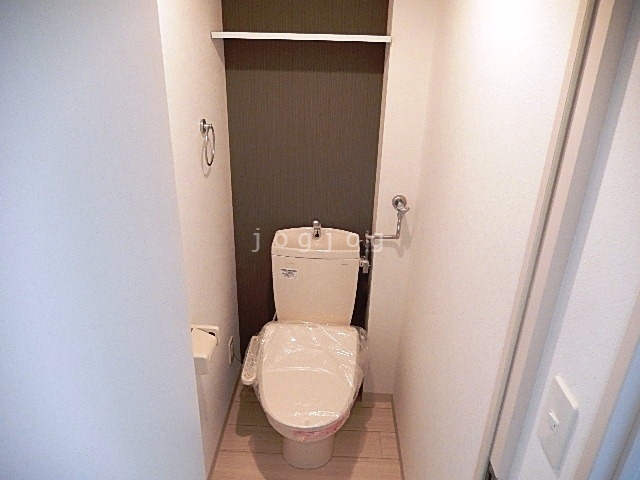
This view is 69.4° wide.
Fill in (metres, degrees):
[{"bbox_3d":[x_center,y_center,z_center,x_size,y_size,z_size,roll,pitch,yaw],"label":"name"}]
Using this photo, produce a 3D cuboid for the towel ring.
[{"bbox_3d":[-0.388,-0.340,1.634,0.044,0.168,0.148,2,24,2],"label":"towel ring"}]

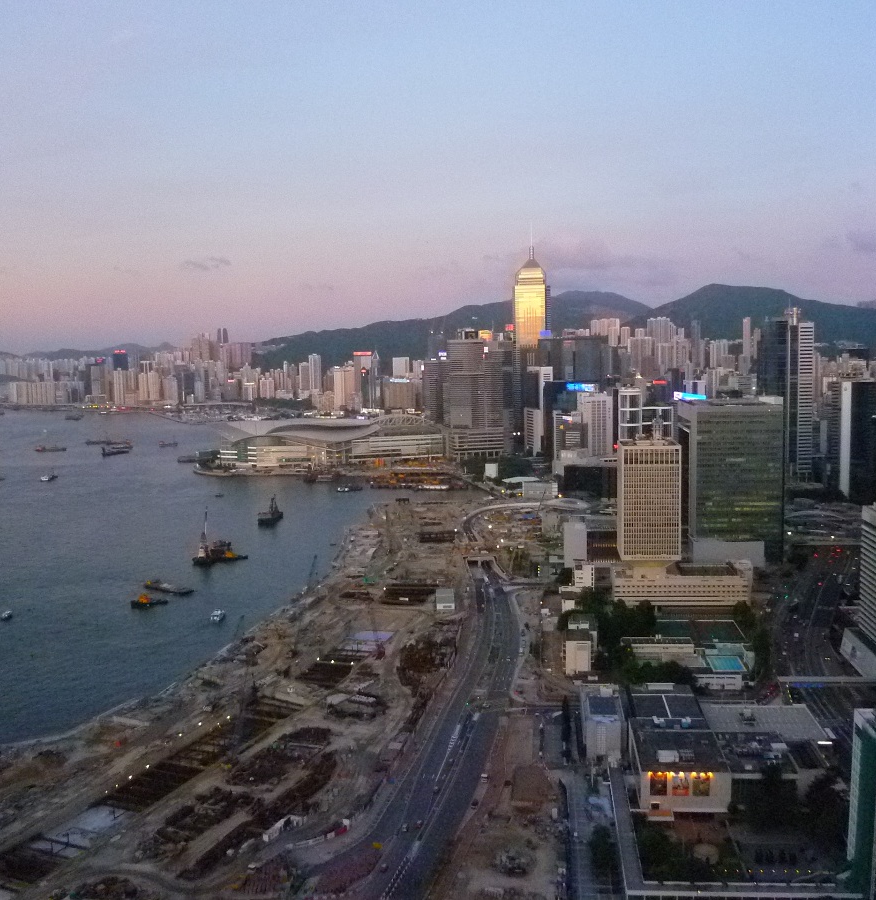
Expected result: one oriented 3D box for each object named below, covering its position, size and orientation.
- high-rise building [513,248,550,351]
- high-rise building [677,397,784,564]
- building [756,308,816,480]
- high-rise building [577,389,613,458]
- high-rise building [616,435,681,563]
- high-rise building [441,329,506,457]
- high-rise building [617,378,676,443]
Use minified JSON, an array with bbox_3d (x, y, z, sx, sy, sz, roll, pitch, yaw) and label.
[{"bbox_3d":[158.910,-160.410,1640.240,59.200,339.000,58.000,-1,6,6],"label":"high-rise building"},{"bbox_3d":[244.730,23.660,821.890,72.600,131.900,78.000,-1,6,6],"label":"high-rise building"},{"bbox_3d":[436.120,-60.170,1220.120,60.800,211.900,45.000,-1,6,6],"label":"building"},{"bbox_3d":[200.670,-10.810,1232.030,38.500,120.800,36.000,-1,6,4],"label":"high-rise building"},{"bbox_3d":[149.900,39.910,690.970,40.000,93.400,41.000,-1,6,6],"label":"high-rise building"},{"bbox_3d":[59.240,-82.650,1591.120,102.600,198.000,70.000,-1,6,4],"label":"high-rise building"},{"bbox_3d":[205.650,7.670,964.030,53.500,137.000,42.000,-1,6,6],"label":"high-rise building"}]

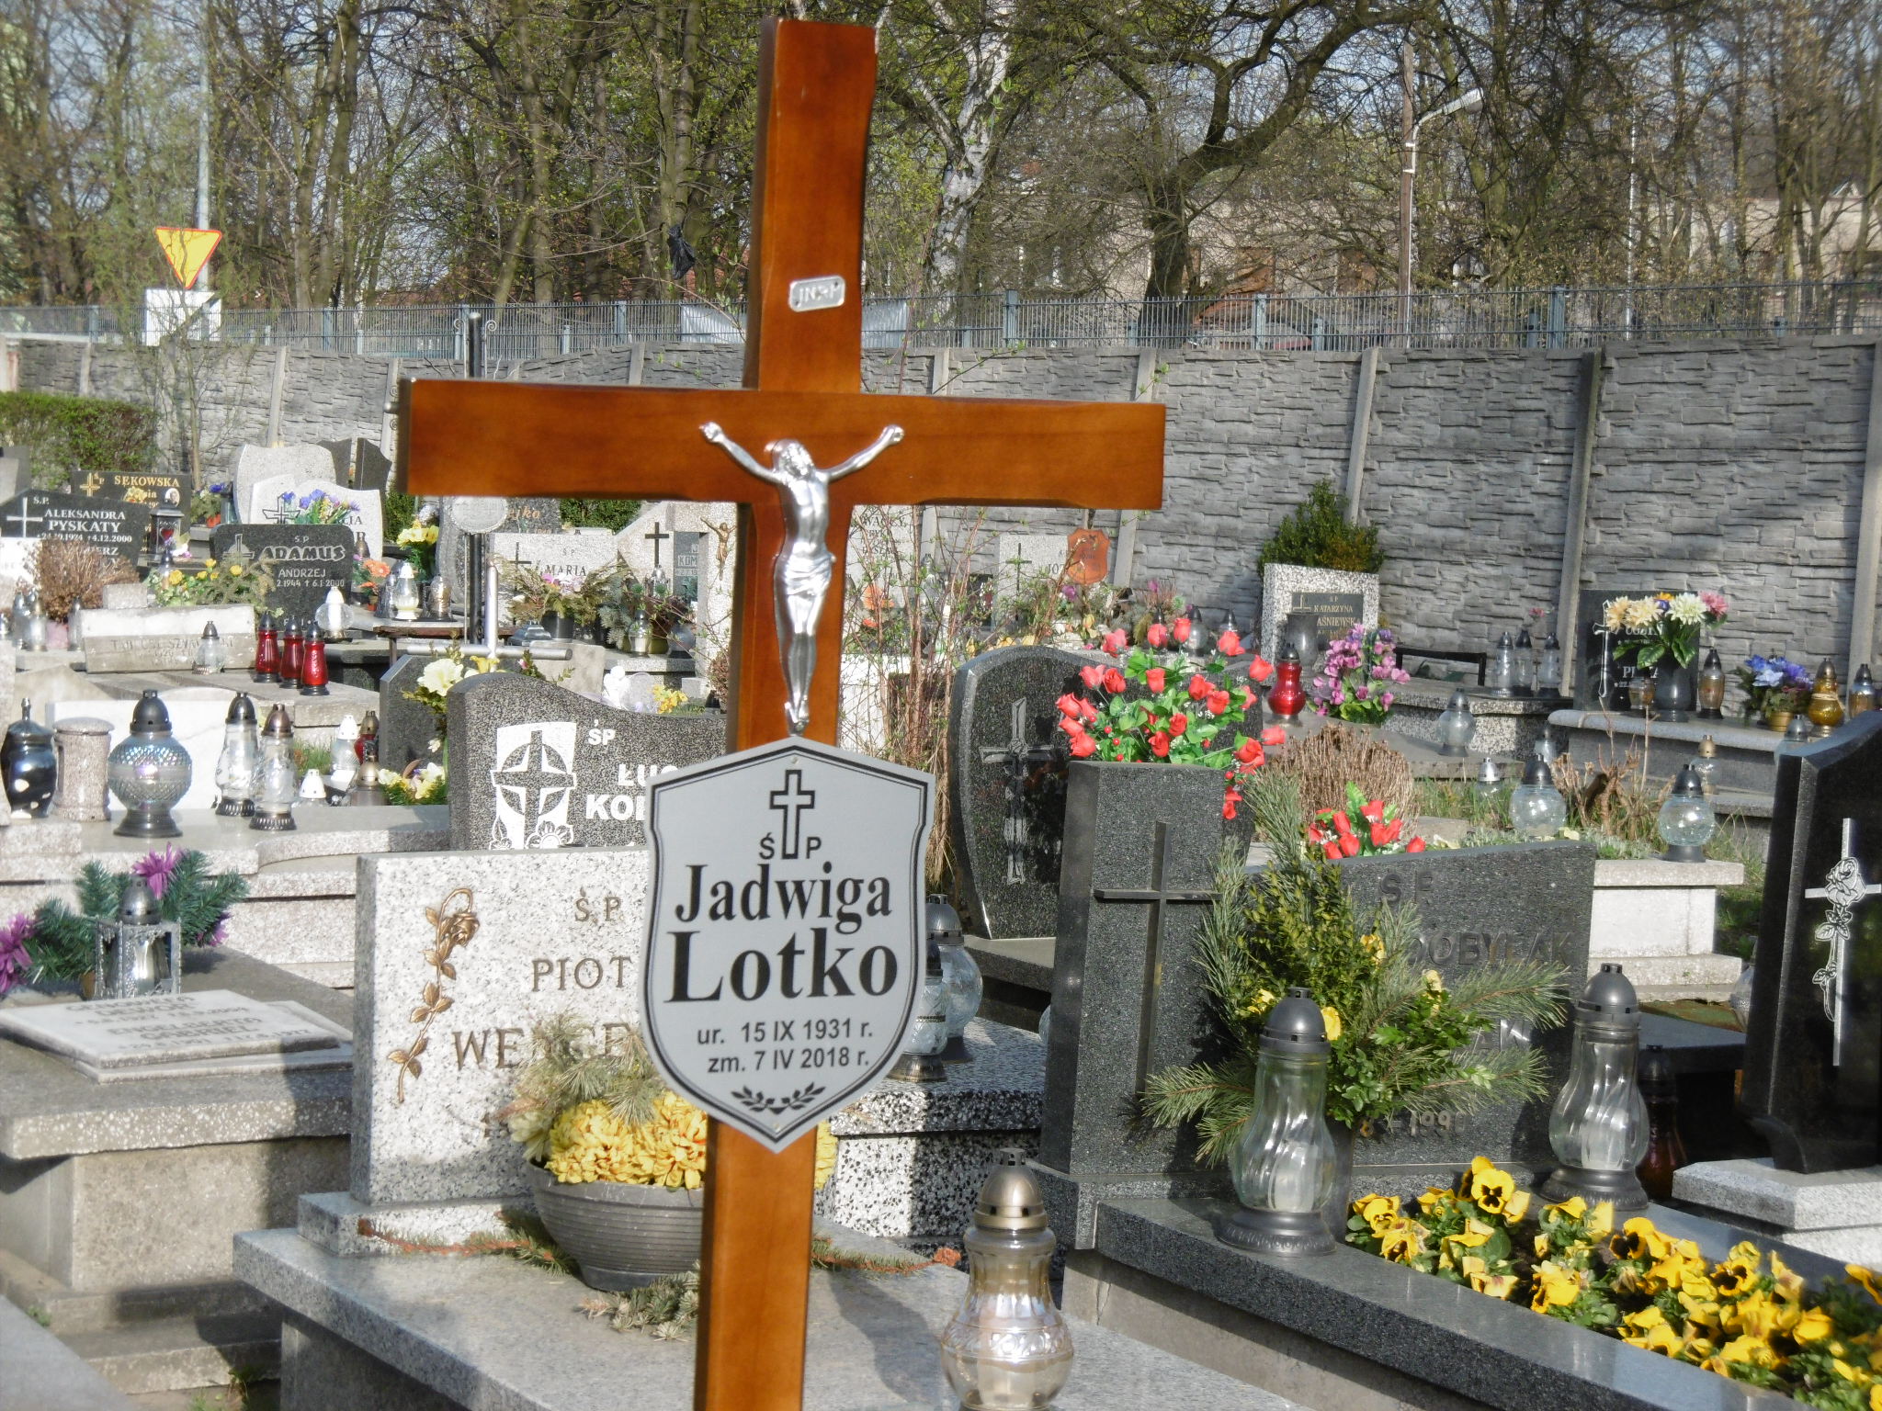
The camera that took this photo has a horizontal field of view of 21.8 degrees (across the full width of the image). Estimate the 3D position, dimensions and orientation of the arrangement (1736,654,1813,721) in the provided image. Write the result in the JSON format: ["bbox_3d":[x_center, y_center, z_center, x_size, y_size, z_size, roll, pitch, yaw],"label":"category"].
[{"bbox_3d":[3.319,-0.067,19.500,0.280,0.275,0.240,1,5,-25],"label":"arrangement"}]

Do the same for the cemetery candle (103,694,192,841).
[{"bbox_3d":[-1.616,0.110,9.987,0.174,0.293,0.174,-1,6,-29],"label":"cemetery candle"}]

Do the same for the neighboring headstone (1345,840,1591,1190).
[{"bbox_3d":[0.667,0.416,7.010,0.595,0.475,0.090,2,5,-29],"label":"neighboring headstone"}]

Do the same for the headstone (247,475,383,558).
[{"bbox_3d":[-3.189,-0.953,25.000,0.689,0.435,0.090,-1,4,-28],"label":"headstone"}]

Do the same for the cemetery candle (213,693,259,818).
[{"bbox_3d":[-1.706,0.121,11.850,0.110,0.297,0.110,-1,4,-28],"label":"cemetery candle"}]

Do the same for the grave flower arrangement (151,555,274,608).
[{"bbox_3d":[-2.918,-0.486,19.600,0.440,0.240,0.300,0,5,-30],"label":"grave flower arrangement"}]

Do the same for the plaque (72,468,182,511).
[{"bbox_3d":[-4.184,-1.001,25.300,0.622,0.437,0.090,-1,4,-28],"label":"plaque"}]

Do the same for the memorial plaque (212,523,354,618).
[{"bbox_3d":[-2.782,-0.535,20.600,0.670,0.450,0.075,-1,6,-38],"label":"memorial plaque"}]

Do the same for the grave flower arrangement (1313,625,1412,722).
[{"bbox_3d":[1.287,-0.097,15.000,0.280,0.300,0.250,-1,6,-29],"label":"grave flower arrangement"}]

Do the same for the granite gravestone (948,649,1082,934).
[{"bbox_3d":[0.320,0.165,9.964,0.725,0.595,0.100,-1,6,-29],"label":"granite gravestone"}]

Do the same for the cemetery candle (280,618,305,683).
[{"bbox_3d":[-2.279,-0.186,17.200,0.088,0.238,0.088,-1,4,-28],"label":"cemetery candle"}]

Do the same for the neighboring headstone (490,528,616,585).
[{"bbox_3d":[-1.669,-0.539,21.000,0.630,0.430,0.080,-1,6,-38],"label":"neighboring headstone"}]

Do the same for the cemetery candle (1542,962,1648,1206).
[{"bbox_3d":[0.954,0.554,7.100,0.153,0.343,0.153,3,5,0],"label":"cemetery candle"}]

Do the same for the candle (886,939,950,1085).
[{"bbox_3d":[-0.036,0.500,8.289,0.104,0.255,0.104,1,5,0],"label":"candle"}]

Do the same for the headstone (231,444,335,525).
[{"bbox_3d":[-3.429,-0.977,25.500,0.570,0.760,0.090,-1,6,-38],"label":"headstone"}]

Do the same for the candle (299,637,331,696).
[{"bbox_3d":[-2.333,-0.145,18.200,0.105,0.220,0.105,3,5,0],"label":"candle"}]

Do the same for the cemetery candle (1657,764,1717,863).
[{"bbox_3d":[1.677,0.237,10.991,0.136,0.212,0.136,1,5,0],"label":"cemetery candle"}]

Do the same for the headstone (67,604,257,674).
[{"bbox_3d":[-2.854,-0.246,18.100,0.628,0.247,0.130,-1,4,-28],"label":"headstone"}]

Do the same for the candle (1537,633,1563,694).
[{"bbox_3d":[2.712,-0.183,21.800,0.111,0.276,0.111,1,3,0],"label":"candle"}]

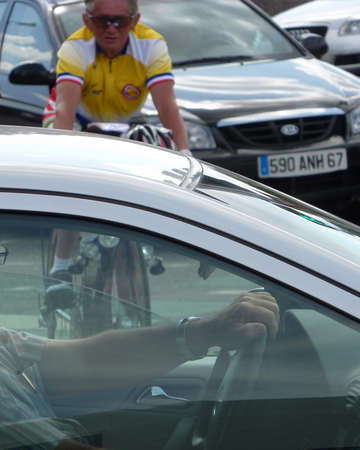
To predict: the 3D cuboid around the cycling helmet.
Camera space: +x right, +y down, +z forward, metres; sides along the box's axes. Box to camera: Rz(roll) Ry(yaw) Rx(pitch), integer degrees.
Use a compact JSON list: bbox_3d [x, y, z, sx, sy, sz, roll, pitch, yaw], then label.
[{"bbox_3d":[-0.110,-0.280,13.800,0.205,0.160,0.270,-1,9,-7],"label":"cycling helmet"}]

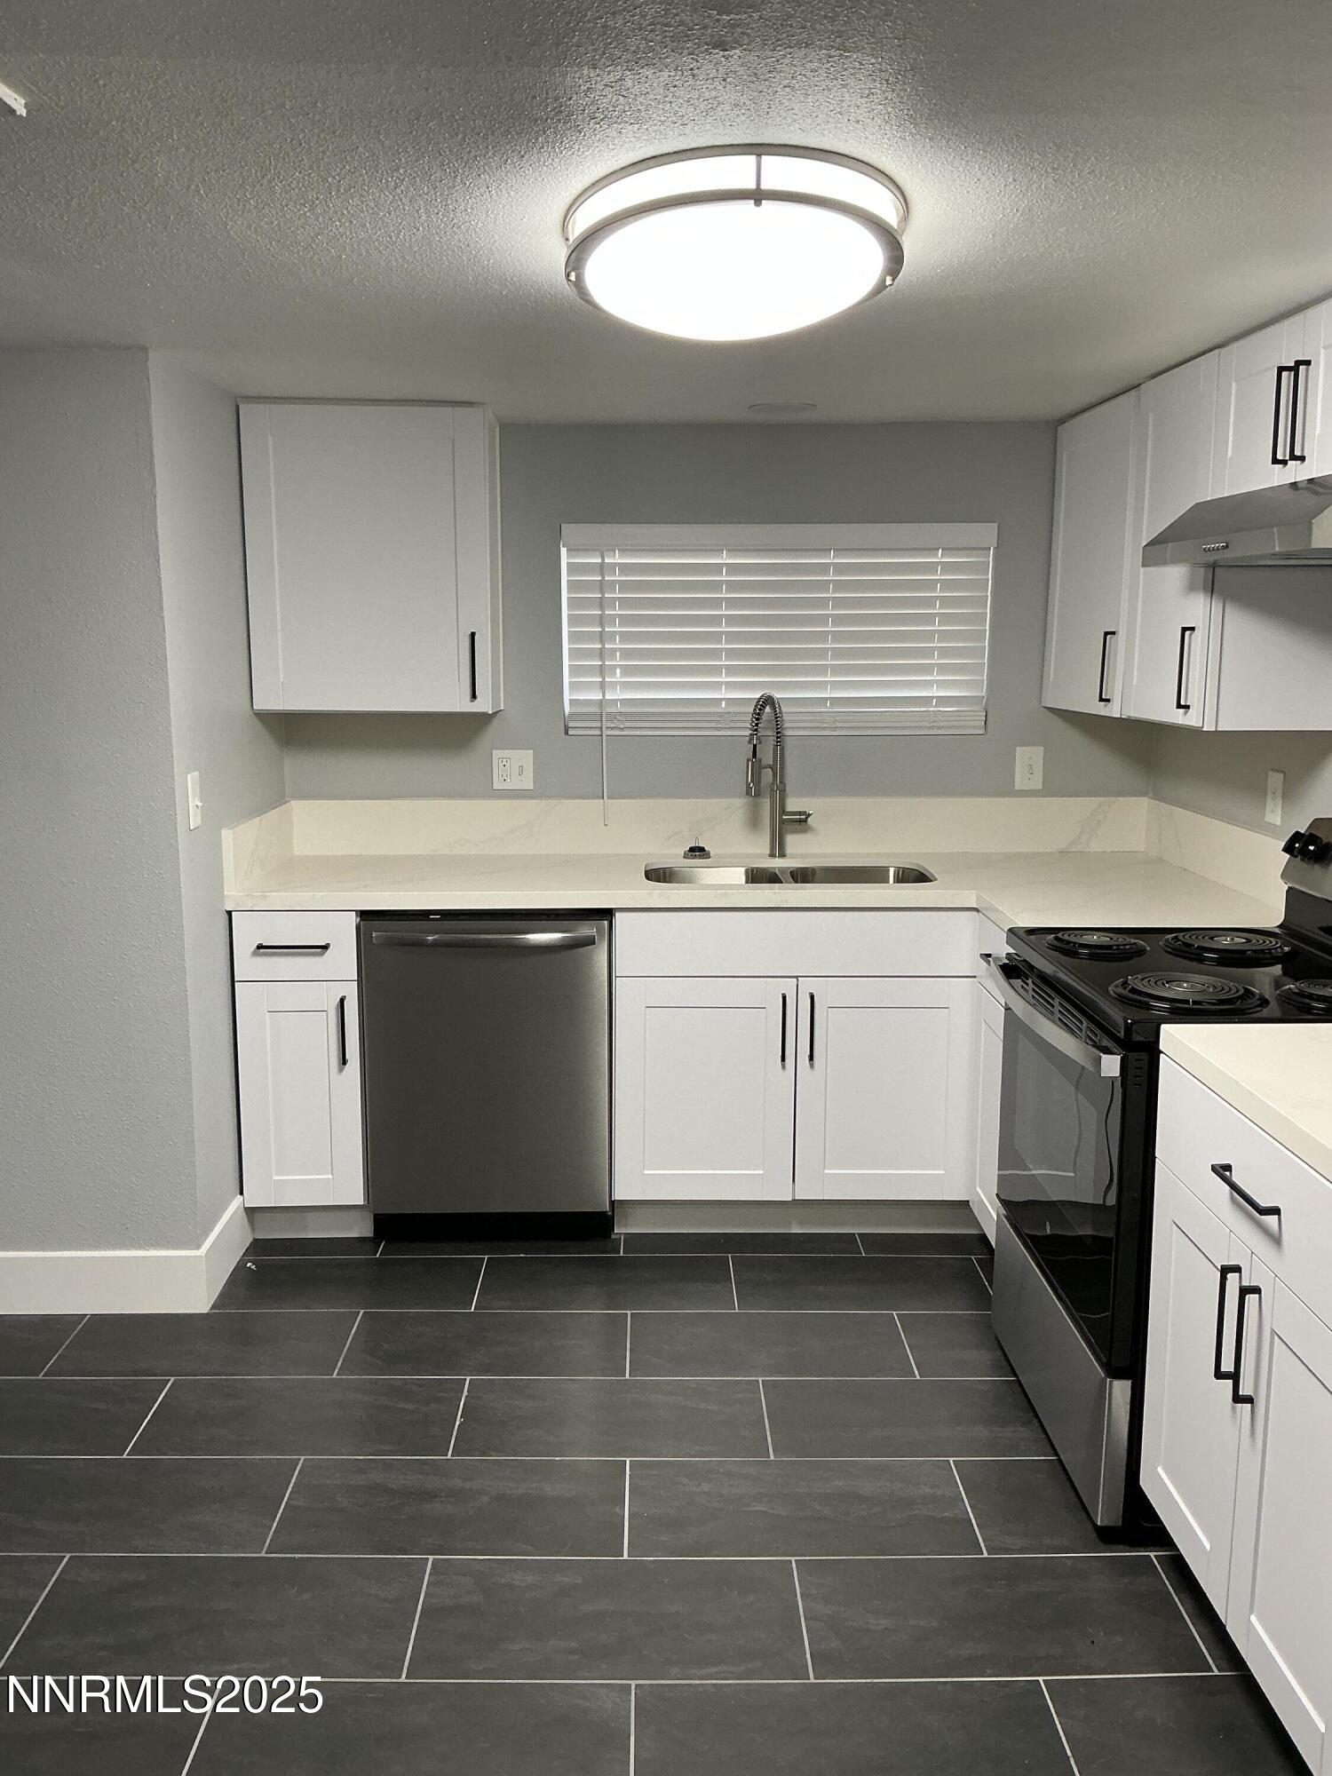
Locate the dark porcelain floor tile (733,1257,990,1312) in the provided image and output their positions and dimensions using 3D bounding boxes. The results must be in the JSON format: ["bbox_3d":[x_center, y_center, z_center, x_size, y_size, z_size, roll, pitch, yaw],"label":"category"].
[{"bbox_3d":[0.471,0.959,3.469,0.609,0.010,0.295,0,10,-1],"label":"dark porcelain floor tile"}]

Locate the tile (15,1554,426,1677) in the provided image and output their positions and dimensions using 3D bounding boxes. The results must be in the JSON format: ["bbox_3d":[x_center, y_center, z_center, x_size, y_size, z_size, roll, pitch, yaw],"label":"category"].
[{"bbox_3d":[-0.701,1.162,2.283,0.609,0.010,0.295,0,10,-1],"label":"tile"}]

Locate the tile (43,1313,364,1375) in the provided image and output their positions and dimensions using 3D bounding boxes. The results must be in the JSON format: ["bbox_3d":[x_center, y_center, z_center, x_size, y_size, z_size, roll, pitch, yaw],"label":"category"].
[{"bbox_3d":[-1.000,0.999,3.139,0.605,0.010,0.298,0,10,-1],"label":"tile"}]

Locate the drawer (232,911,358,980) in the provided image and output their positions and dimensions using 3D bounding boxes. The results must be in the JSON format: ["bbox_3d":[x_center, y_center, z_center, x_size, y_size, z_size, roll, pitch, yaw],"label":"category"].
[{"bbox_3d":[-0.906,0.105,3.720,0.298,0.170,0.500,0,10,-1],"label":"drawer"}]

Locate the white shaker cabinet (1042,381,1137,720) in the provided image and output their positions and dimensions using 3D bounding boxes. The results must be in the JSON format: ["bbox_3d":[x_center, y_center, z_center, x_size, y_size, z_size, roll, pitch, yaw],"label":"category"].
[{"bbox_3d":[1.229,-0.826,3.658,0.325,0.755,0.670,0,10,-1],"label":"white shaker cabinet"}]

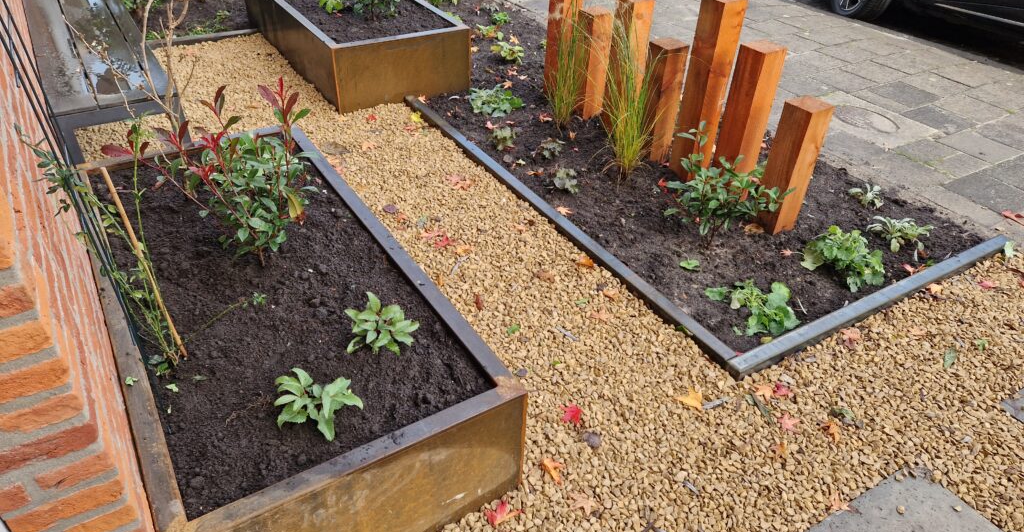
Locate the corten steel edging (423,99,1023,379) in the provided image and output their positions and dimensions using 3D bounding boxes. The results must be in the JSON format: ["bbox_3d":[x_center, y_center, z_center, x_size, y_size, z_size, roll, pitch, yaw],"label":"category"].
[{"bbox_3d":[0.670,-0.476,3.137,1.450,0.060,2.380,-18,40,-26],"label":"corten steel edging"}]

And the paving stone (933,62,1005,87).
[{"bbox_3d":[2.859,-1.181,4.309,0.300,0.050,0.300,-19,41,-26],"label":"paving stone"}]

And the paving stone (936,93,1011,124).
[{"bbox_3d":[2.602,-0.871,3.869,0.320,0.050,0.300,-18,40,-26],"label":"paving stone"}]

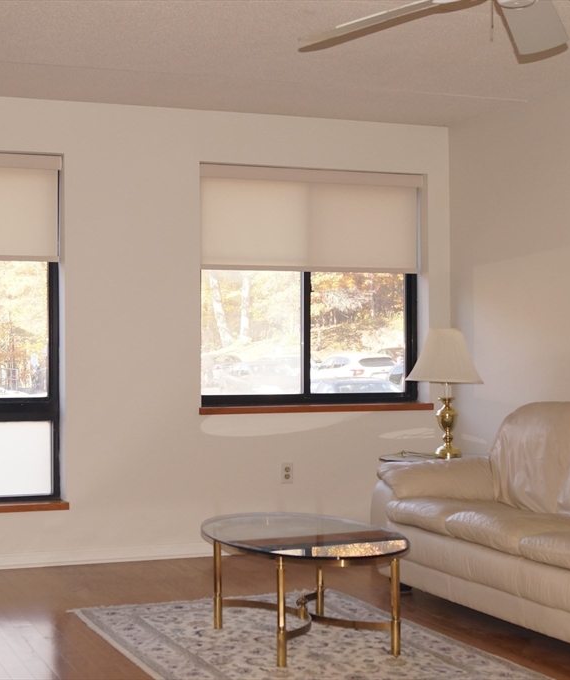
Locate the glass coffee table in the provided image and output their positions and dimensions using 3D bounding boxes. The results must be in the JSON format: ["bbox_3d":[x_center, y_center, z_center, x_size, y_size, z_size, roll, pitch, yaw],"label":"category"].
[{"bbox_3d":[0.061,0.962,5.004,0.680,0.425,1.260,0,0,-21],"label":"glass coffee table"}]

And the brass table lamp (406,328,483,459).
[{"bbox_3d":[0.867,0.287,6.803,0.416,0.695,0.416,0,0,0],"label":"brass table lamp"}]

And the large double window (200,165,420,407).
[{"bbox_3d":[0.143,-0.301,7.386,1.400,1.335,0.120,0,0,-21],"label":"large double window"}]

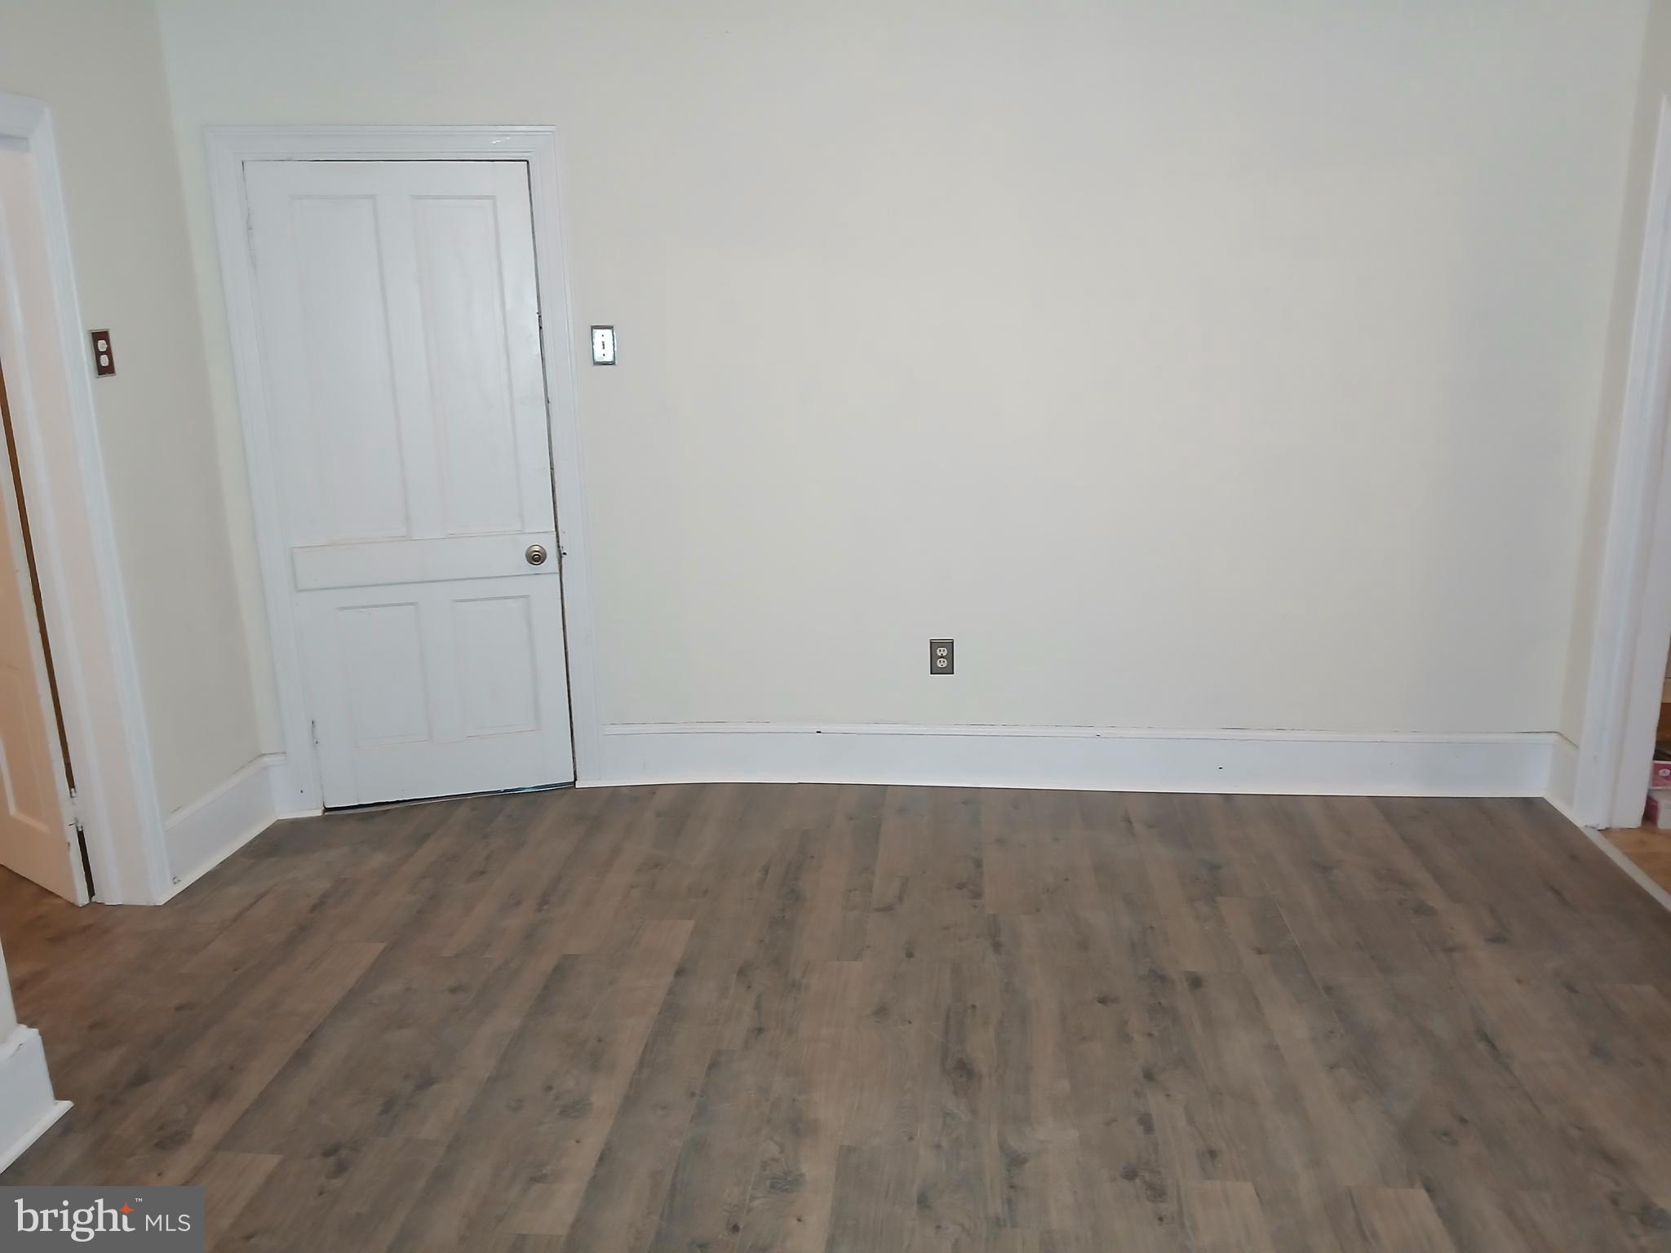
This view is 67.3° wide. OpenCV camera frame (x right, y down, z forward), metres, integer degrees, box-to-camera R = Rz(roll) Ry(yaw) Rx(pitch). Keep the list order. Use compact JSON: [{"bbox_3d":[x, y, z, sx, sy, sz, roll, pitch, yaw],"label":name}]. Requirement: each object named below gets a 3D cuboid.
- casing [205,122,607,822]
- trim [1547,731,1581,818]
[{"bbox_3d":[-1.282,-0.446,3.880,0.970,2.055,0.120,-4,14,-10],"label":"casing"},{"bbox_3d":[2.215,0.453,3.809,0.030,0.212,0.205,0,14,6],"label":"trim"}]

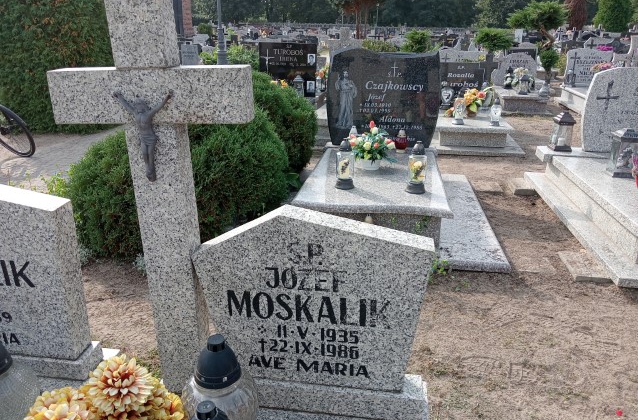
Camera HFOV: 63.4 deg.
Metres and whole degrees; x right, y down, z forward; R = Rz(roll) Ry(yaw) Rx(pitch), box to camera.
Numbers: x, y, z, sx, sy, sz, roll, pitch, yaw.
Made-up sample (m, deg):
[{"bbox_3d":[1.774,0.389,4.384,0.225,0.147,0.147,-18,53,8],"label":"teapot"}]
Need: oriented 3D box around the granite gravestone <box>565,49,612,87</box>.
[{"bbox_3d":[5.235,-2.770,10.059,0.886,0.721,0.120,3,20,9],"label":"granite gravestone"}]

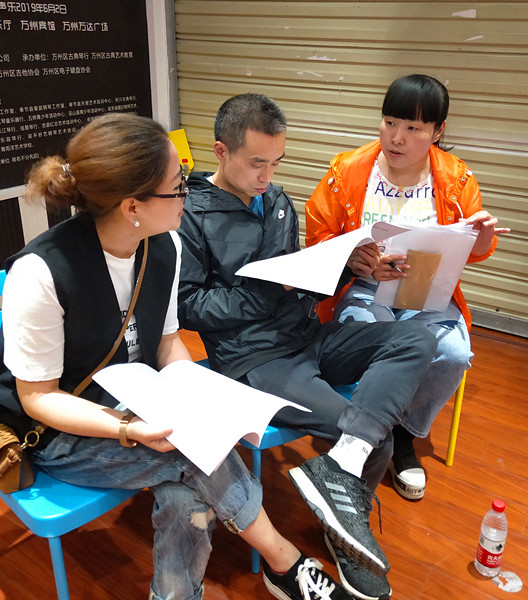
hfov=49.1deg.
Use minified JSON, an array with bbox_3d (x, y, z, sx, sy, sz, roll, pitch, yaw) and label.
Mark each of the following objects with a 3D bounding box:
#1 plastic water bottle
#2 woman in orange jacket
[{"bbox_3d":[0.622,0.645,1.573,0.065,0.226,0.065,1,23,0],"label":"plastic water bottle"},{"bbox_3d":[0.413,-0.023,1.806,0.550,1.264,0.600,8,24,15],"label":"woman in orange jacket"}]

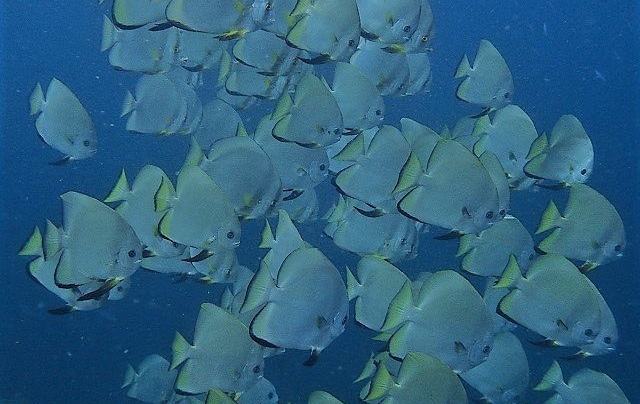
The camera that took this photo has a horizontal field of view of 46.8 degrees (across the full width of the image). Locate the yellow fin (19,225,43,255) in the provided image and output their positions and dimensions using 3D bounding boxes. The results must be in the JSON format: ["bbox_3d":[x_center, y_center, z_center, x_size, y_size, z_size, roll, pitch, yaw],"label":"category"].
[{"bbox_3d":[-1.073,0.147,2.750,0.075,0.125,0.020,28,-3,-12],"label":"yellow fin"}]

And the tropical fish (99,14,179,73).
[{"bbox_3d":[-0.716,-0.647,3.000,0.355,0.280,0.070,7,-3,-22],"label":"tropical fish"}]

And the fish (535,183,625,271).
[{"bbox_3d":[1.099,0.105,3.050,0.360,0.325,0.065,25,0,0],"label":"fish"}]

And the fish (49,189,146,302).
[{"bbox_3d":[-0.793,0.149,2.600,0.345,0.355,0.075,8,-3,-3],"label":"fish"}]

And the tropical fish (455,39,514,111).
[{"bbox_3d":[0.929,-0.687,4.150,0.400,0.410,0.065,19,-3,-13],"label":"tropical fish"}]

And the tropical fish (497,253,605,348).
[{"bbox_3d":[0.735,0.316,2.400,0.345,0.285,0.075,28,-3,-12],"label":"tropical fish"}]

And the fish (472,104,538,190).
[{"bbox_3d":[1.002,-0.334,3.950,0.400,0.380,0.065,22,-7,-19],"label":"fish"}]

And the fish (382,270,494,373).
[{"bbox_3d":[0.401,0.394,2.400,0.370,0.335,0.067,24,-2,-4],"label":"fish"}]

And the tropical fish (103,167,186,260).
[{"bbox_3d":[-0.672,0.054,2.950,0.370,0.335,0.065,24,2,5],"label":"tropical fish"}]

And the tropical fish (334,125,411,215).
[{"bbox_3d":[0.233,-0.138,3.050,0.400,0.380,0.065,23,-9,-23],"label":"tropical fish"}]

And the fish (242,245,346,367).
[{"bbox_3d":[-0.071,0.347,2.550,0.400,0.390,0.065,22,-12,-31],"label":"fish"}]

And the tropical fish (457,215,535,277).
[{"bbox_3d":[0.736,0.186,3.100,0.345,0.270,0.070,15,-3,-22],"label":"tropical fish"}]

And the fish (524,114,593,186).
[{"bbox_3d":[1.106,-0.232,3.400,0.335,0.325,0.065,24,8,18],"label":"fish"}]

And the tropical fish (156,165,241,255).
[{"bbox_3d":[-0.497,0.052,3.050,0.400,0.380,0.065,19,-6,-21],"label":"tropical fish"}]

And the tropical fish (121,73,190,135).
[{"bbox_3d":[-0.901,-0.539,4.050,0.360,0.335,0.065,14,-2,-10],"label":"tropical fish"}]

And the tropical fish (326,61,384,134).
[{"bbox_3d":[0.119,-0.444,3.200,0.330,0.285,0.070,18,-3,-20],"label":"tropical fish"}]

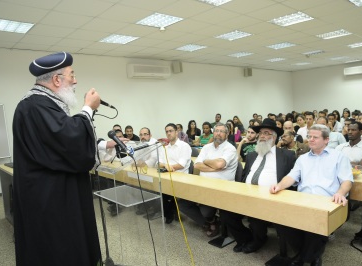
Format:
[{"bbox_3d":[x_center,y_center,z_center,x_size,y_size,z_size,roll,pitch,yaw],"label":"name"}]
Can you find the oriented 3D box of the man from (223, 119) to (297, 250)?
[{"bbox_3d":[0.790,0.585,2.899,0.620,1.445,0.740,1,7,41],"label":"man"}]

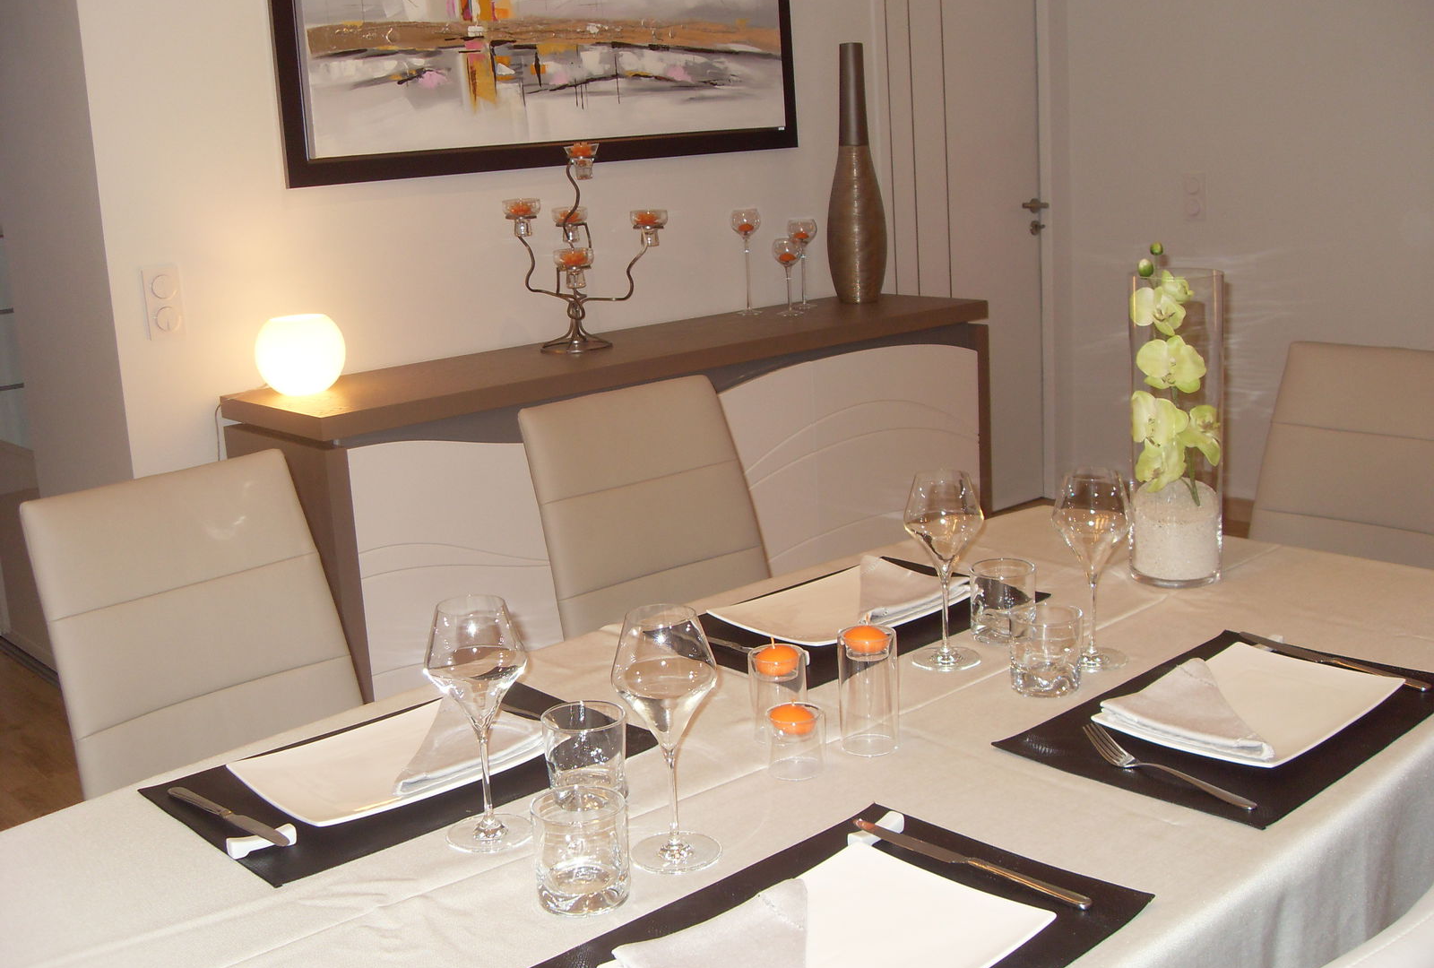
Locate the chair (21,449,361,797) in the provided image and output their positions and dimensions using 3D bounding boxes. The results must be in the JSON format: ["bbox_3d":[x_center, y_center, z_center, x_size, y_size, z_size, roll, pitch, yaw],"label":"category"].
[{"bbox_3d":[-0.592,0.472,1.980,0.425,0.940,0.570,-14,16,-40],"label":"chair"}]

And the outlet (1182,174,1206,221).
[{"bbox_3d":[1.527,-0.919,4.639,0.012,0.151,0.080,-14,17,-39],"label":"outlet"}]

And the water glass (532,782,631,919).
[{"bbox_3d":[-0.110,0.300,1.190,0.077,0.079,0.077,-3,13,1],"label":"water glass"}]

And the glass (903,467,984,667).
[{"bbox_3d":[0.262,0.097,1.667,0.091,0.220,0.091,-3,13,1],"label":"glass"}]

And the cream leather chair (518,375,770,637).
[{"bbox_3d":[0.048,0.348,2.274,0.440,0.938,0.600,-14,17,-39],"label":"cream leather chair"}]

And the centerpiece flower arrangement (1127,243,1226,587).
[{"bbox_3d":[0.611,-0.077,1.914,0.122,0.411,0.122,-14,16,-40],"label":"centerpiece flower arrangement"}]

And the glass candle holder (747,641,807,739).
[{"bbox_3d":[0.064,0.216,1.512,0.059,0.086,0.059,-4,13,1],"label":"glass candle holder"}]

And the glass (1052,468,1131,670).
[{"bbox_3d":[0.423,0.094,1.636,0.085,0.218,0.085,-3,13,1],"label":"glass"}]

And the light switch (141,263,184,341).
[{"bbox_3d":[-1.181,-0.386,3.090,0.080,0.151,0.012,-14,17,-39],"label":"light switch"}]

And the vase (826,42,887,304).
[{"bbox_3d":[0.412,-0.931,4.341,0.187,0.769,0.187,-4,13,1],"label":"vase"}]

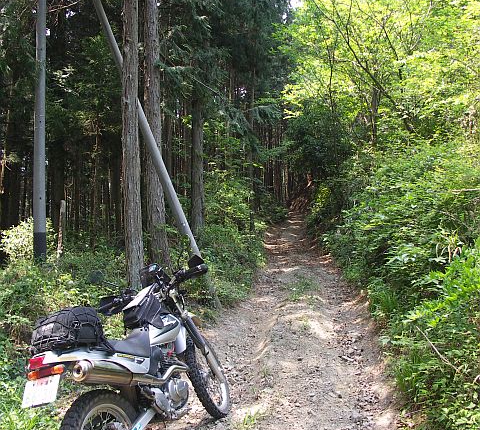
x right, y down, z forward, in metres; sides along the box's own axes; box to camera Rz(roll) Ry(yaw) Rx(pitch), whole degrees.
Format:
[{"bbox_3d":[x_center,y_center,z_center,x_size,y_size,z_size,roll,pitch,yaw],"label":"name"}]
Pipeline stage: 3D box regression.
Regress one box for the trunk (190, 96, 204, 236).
[{"bbox_3d":[-1.060,-1.200,13.000,0.330,3.650,0.330,0,1,0],"label":"trunk"}]

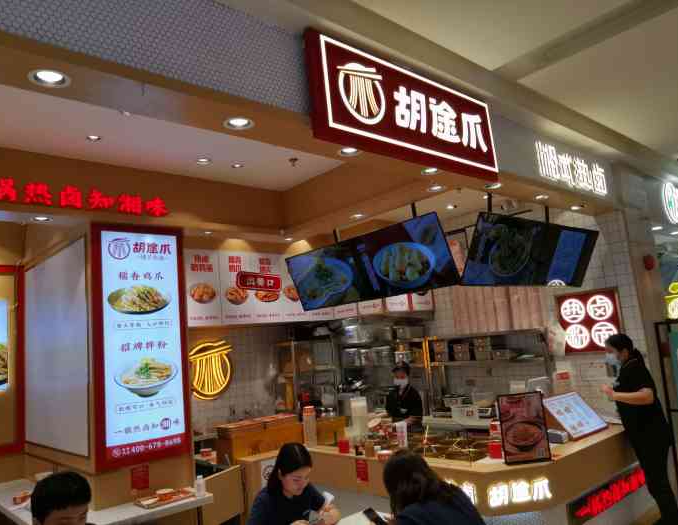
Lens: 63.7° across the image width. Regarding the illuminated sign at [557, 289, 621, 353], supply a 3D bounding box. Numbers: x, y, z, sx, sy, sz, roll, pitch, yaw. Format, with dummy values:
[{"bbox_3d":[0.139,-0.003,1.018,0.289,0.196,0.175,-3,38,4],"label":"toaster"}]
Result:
[{"bbox_3d":[2.454,0.591,5.313,0.080,0.590,0.580,3,-11,-43],"label":"illuminated sign"}]

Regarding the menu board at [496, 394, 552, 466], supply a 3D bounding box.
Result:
[{"bbox_3d":[1.265,1.137,3.771,0.320,0.470,0.025,-4,-16,-7],"label":"menu board"}]

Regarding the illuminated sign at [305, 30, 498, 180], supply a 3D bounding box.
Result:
[{"bbox_3d":[0.413,-0.799,3.003,1.440,0.460,0.120,3,-11,-43],"label":"illuminated sign"}]

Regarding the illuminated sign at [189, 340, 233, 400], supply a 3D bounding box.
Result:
[{"bbox_3d":[-1.658,1.374,7.043,0.660,0.720,0.060,3,-11,-43],"label":"illuminated sign"}]

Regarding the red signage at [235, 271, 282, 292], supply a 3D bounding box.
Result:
[{"bbox_3d":[-0.729,0.174,5.010,0.460,0.150,0.060,3,-11,-43],"label":"red signage"}]

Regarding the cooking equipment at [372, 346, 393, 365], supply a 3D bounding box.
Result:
[{"bbox_3d":[0.561,1.199,7.040,0.270,0.235,0.270,3,-11,-43],"label":"cooking equipment"}]

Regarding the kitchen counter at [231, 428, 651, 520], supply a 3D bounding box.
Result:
[{"bbox_3d":[0.843,1.942,4.792,2.800,0.770,2.640,3,-11,-43],"label":"kitchen counter"}]

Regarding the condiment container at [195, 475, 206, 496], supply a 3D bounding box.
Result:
[{"bbox_3d":[-0.933,1.487,3.654,0.058,0.143,0.058,3,-11,-43],"label":"condiment container"}]

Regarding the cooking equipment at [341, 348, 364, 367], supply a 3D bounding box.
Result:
[{"bbox_3d":[0.184,1.294,7.439,0.280,0.240,0.280,3,-11,-43],"label":"cooking equipment"}]

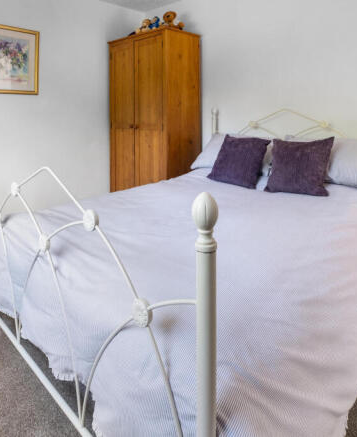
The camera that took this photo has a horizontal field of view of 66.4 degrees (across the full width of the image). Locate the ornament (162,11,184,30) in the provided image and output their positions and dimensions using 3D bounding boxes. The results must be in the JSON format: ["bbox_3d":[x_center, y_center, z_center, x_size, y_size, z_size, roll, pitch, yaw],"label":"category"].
[{"bbox_3d":[-0.061,-1.935,2.700,0.170,0.175,0.150,4,12,20],"label":"ornament"}]

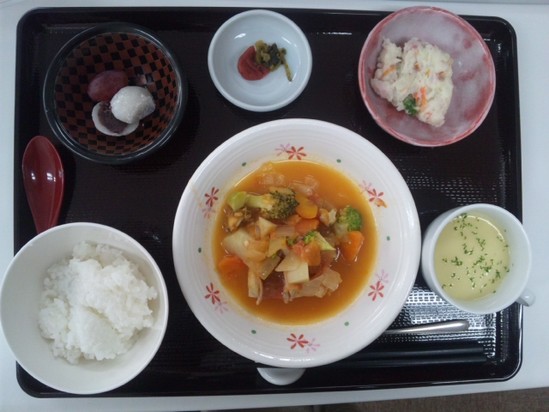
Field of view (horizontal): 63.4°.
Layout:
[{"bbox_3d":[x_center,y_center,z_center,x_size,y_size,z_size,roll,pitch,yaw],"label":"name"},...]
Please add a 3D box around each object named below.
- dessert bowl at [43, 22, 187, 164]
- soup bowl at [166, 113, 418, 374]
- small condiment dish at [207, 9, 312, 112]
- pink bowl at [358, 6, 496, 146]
[{"bbox_3d":[-0.129,-0.089,0.380,0.110,0.057,0.110,0,89,-3],"label":"dessert bowl"},{"bbox_3d":[0.018,0.031,0.390,0.204,0.052,0.204,0,89,-3],"label":"soup bowl"},{"bbox_3d":[-0.013,-0.127,0.402,0.090,0.028,0.090,0,89,-3],"label":"small condiment dish"},{"bbox_3d":[0.129,-0.110,0.400,0.119,0.047,0.119,0,89,-3],"label":"pink bowl"}]

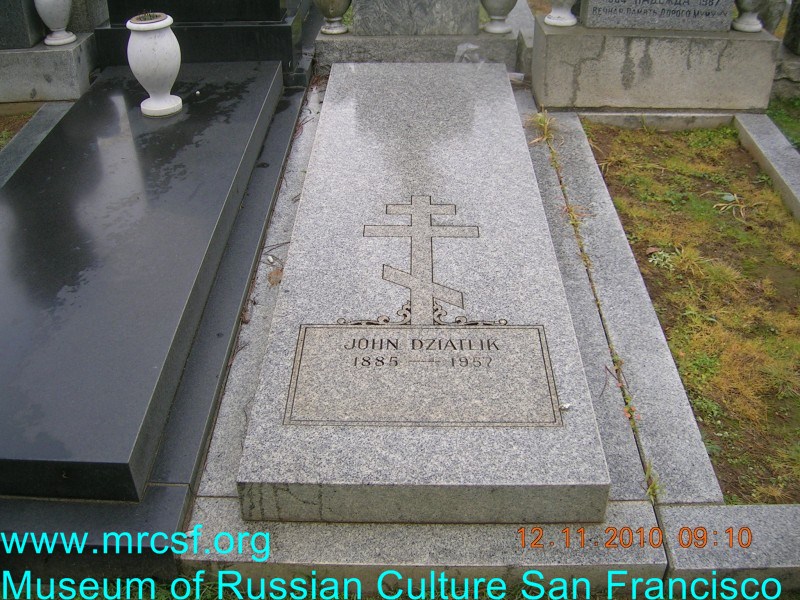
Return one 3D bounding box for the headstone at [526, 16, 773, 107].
[{"bbox_3d":[1.008,-0.938,3.221,0.884,0.277,0.227,0,37,0],"label":"headstone"}]

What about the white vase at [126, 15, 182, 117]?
[{"bbox_3d":[-0.859,-0.824,2.848,0.185,0.317,0.185,0,37,0],"label":"white vase"}]

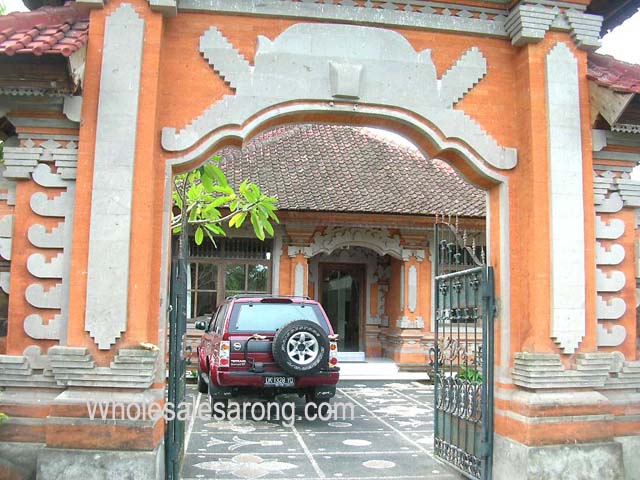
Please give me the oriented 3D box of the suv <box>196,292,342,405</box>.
[{"bbox_3d":[-0.990,1.760,10.450,1.760,1.740,4.500,3,-6,-14],"label":"suv"}]

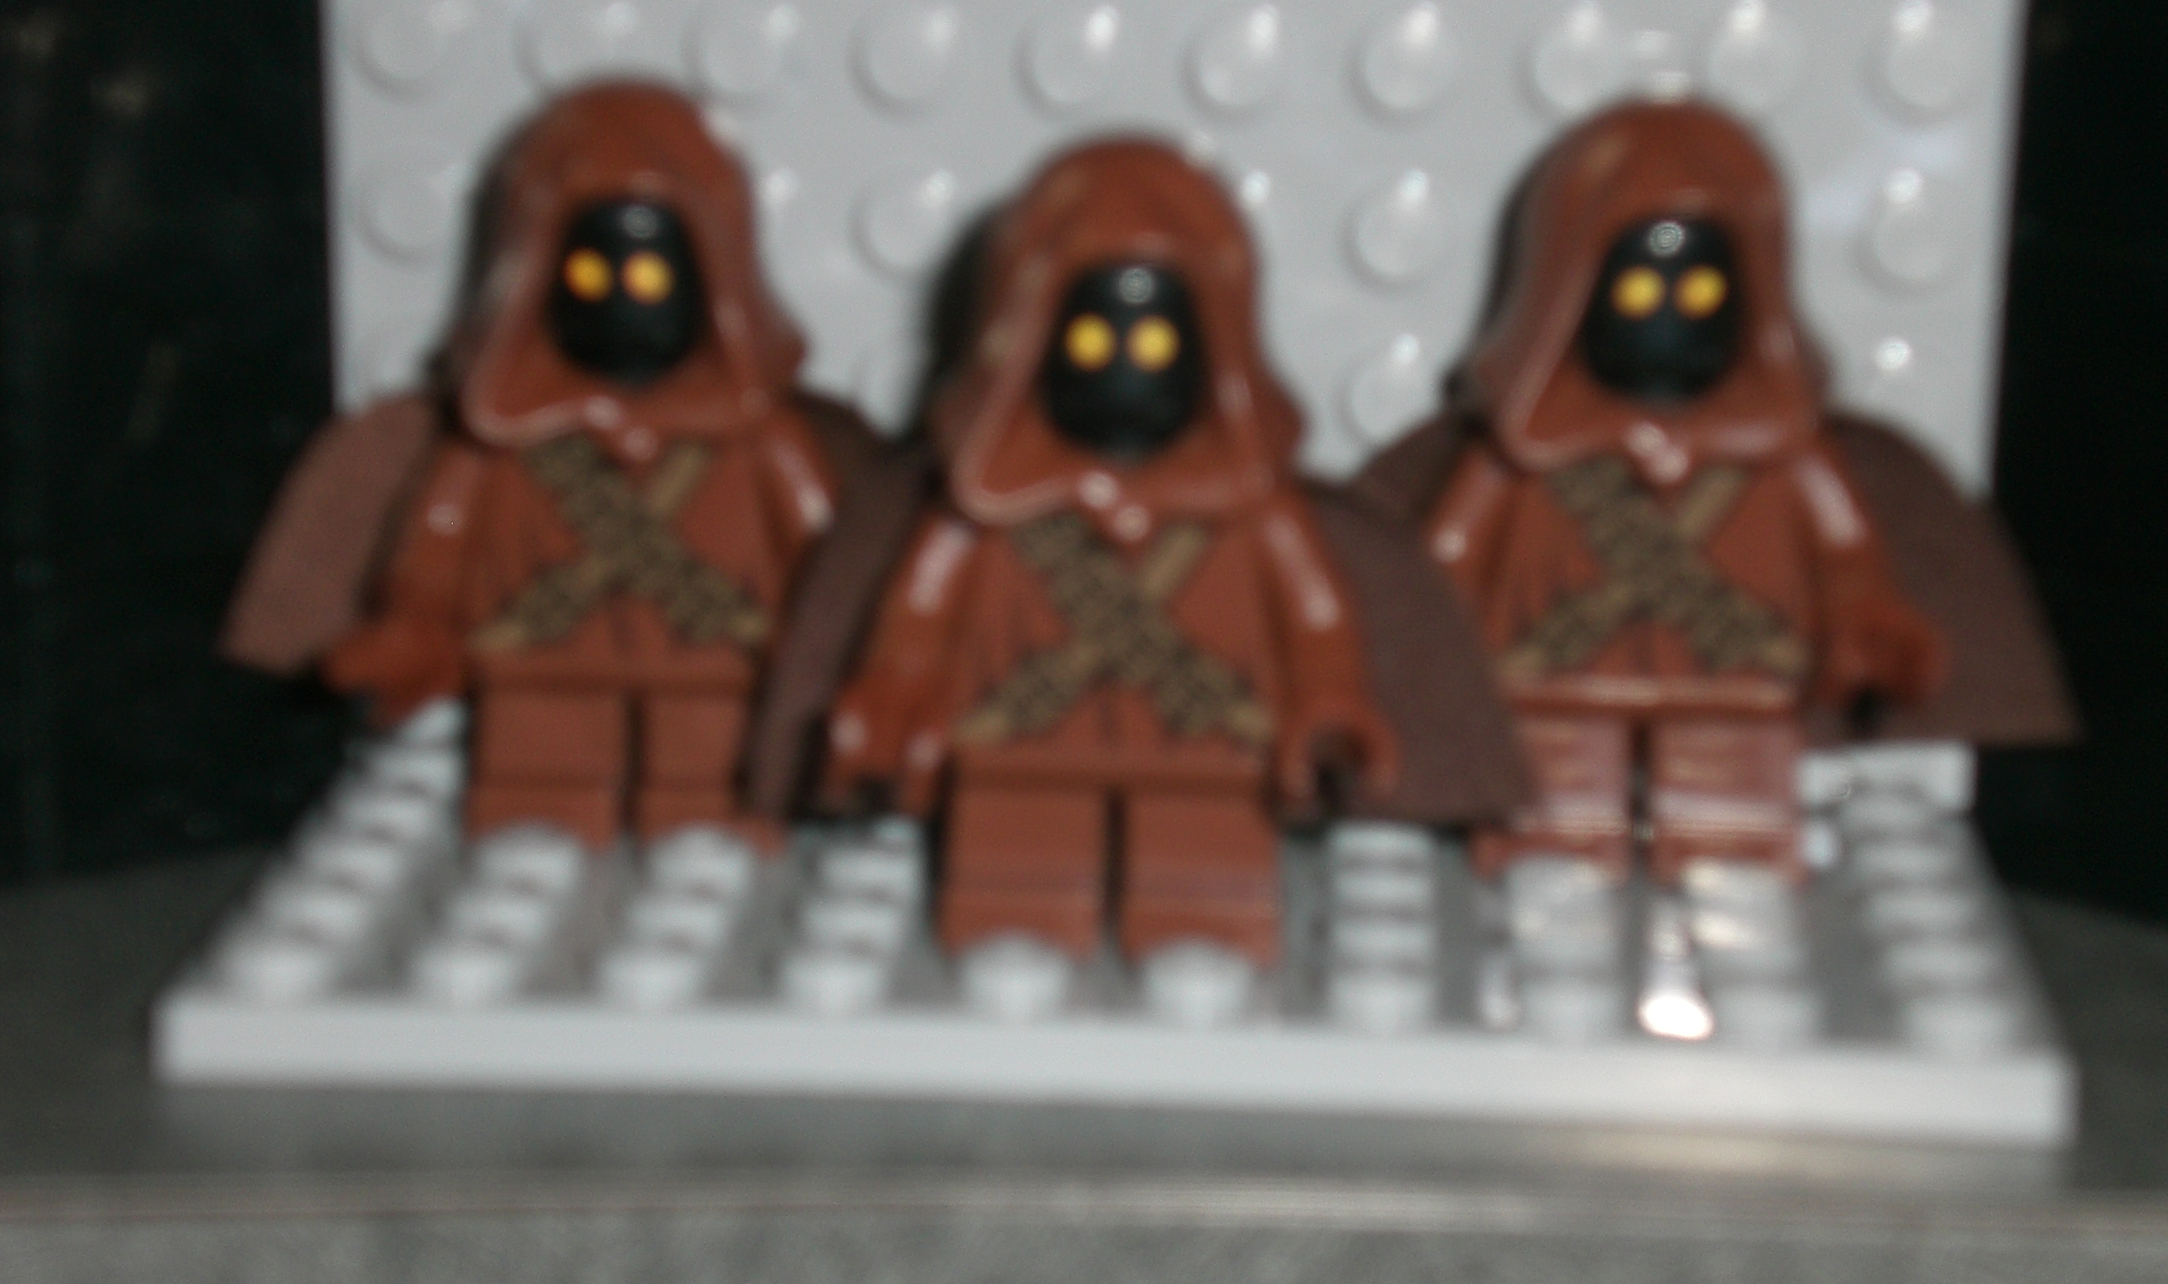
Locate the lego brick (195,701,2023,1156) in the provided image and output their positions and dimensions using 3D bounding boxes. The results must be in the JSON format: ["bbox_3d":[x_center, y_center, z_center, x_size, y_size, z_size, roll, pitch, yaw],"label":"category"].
[{"bbox_3d":[0.002,0.012,0.253,0.080,0.005,0.048,1,13,3],"label":"lego brick"}]

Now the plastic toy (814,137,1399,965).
[{"bbox_3d":[0.002,-0.005,0.240,0.030,0.036,0.017,1,13,3],"label":"plastic toy"}]

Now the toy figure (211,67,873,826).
[{"bbox_3d":[-0.023,-0.009,0.256,0.035,0.036,0.017,1,13,3],"label":"toy figure"}]

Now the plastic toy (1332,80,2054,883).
[{"bbox_3d":[0.028,-0.008,0.254,0.036,0.036,0.017,1,13,3],"label":"plastic toy"}]

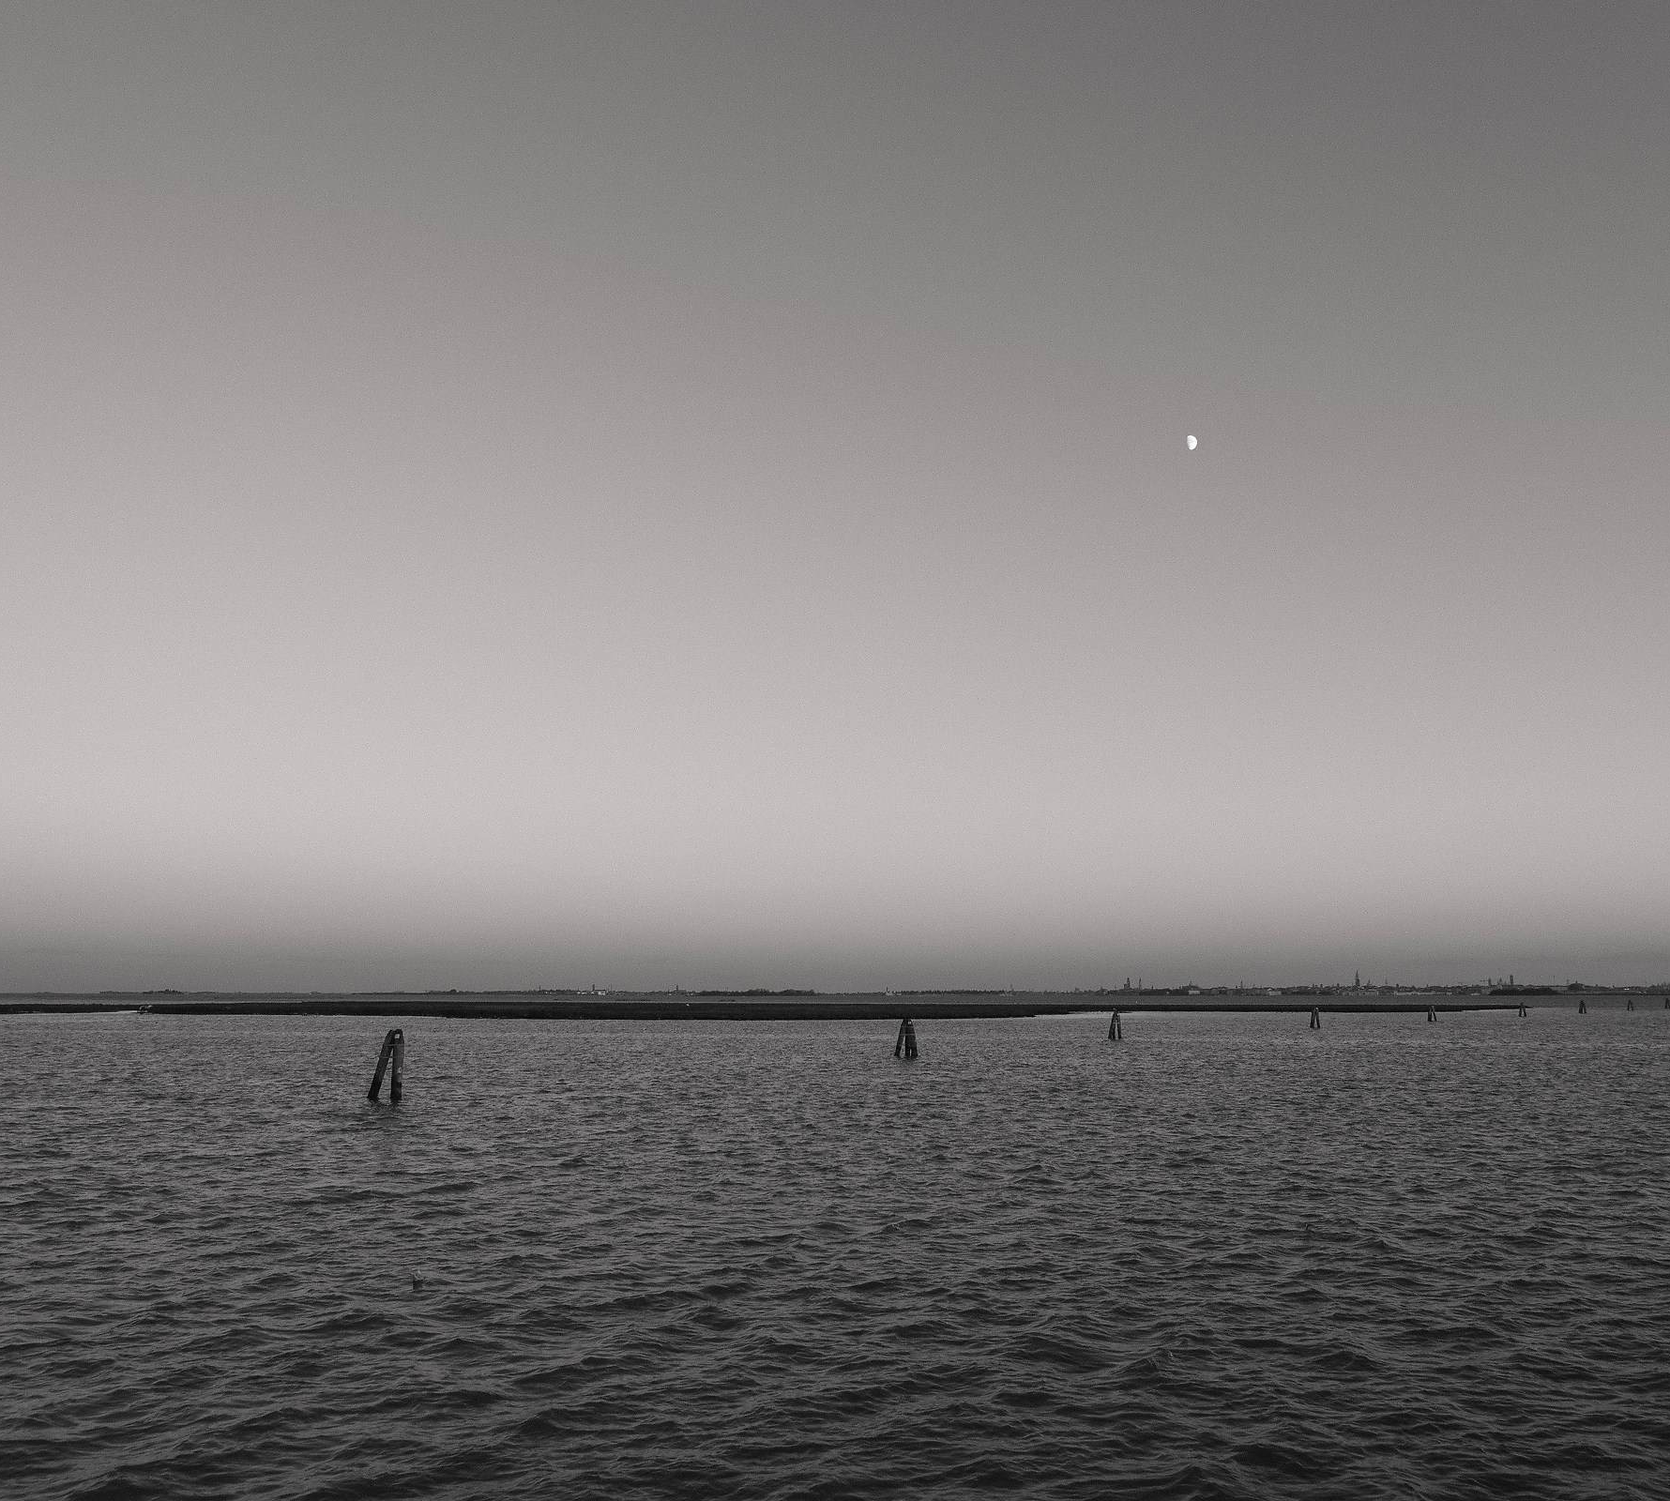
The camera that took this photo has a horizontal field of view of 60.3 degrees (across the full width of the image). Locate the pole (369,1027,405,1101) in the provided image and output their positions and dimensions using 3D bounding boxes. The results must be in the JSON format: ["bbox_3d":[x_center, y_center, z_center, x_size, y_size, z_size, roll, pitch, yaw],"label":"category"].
[{"bbox_3d":[-14.044,9.827,45.000,1.120,2.200,1.000,3,-10,-17],"label":"pole"}]

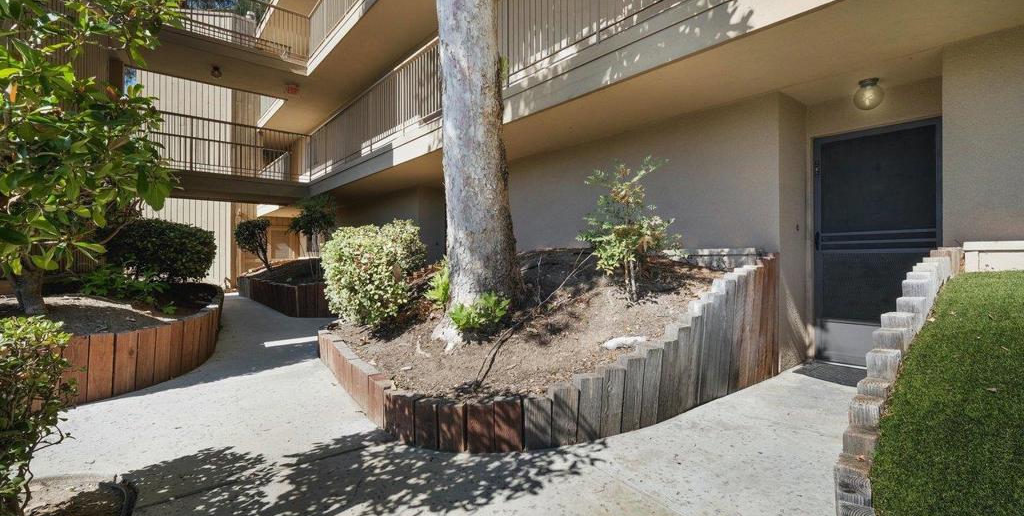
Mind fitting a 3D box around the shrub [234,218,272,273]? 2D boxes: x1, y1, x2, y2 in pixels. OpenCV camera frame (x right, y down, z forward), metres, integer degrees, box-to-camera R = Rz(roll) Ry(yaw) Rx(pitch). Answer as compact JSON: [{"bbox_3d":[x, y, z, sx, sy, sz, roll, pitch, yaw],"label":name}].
[{"bbox_3d":[-5.940,-0.287,9.800,0.780,1.300,0.780,-1,1,-41],"label":"shrub"}]

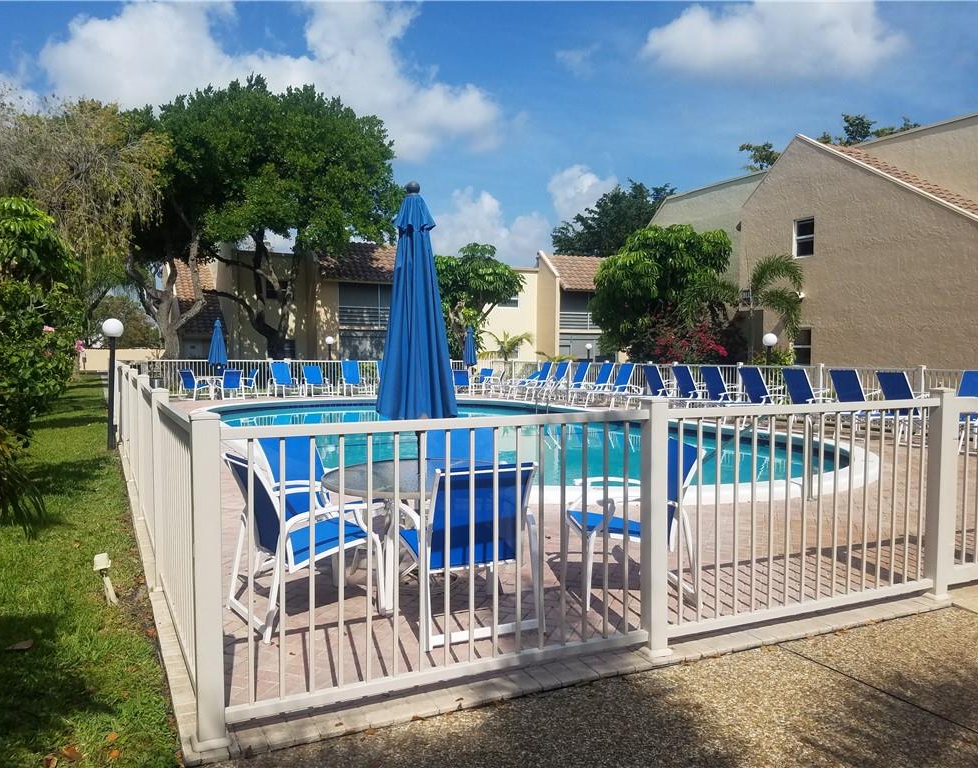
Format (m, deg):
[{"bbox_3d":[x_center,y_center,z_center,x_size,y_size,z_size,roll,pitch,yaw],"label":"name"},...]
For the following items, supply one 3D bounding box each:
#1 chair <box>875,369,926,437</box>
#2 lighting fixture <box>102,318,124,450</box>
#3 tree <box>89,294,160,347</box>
[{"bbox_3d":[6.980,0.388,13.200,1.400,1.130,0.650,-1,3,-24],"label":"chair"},{"bbox_3d":[-5.470,0.012,11.150,0.310,1.900,0.310,-1,3,-26],"label":"lighting fixture"},{"bbox_3d":[-29.000,-4.230,61.000,6.000,5.900,5.600,-1,3,-24],"label":"tree"}]

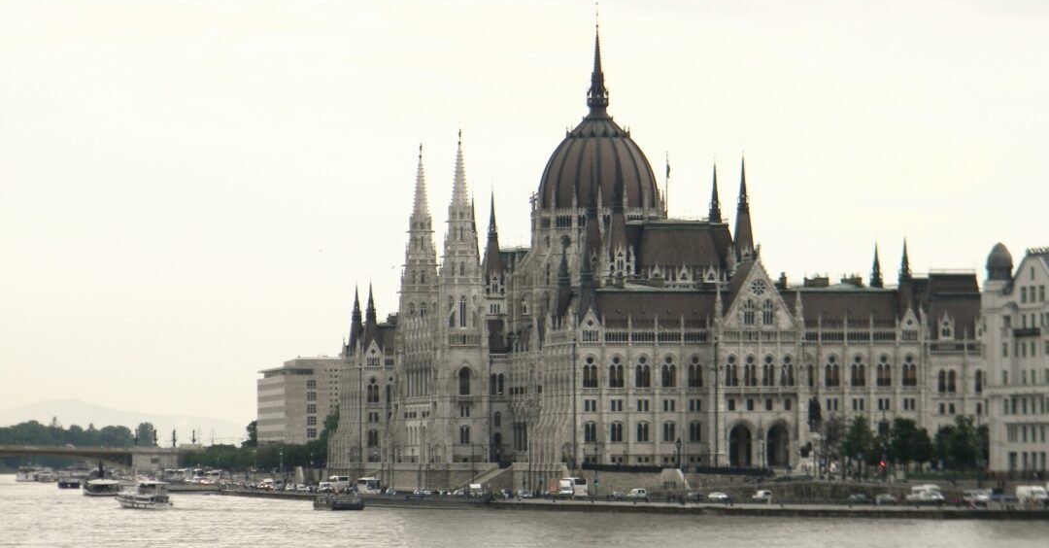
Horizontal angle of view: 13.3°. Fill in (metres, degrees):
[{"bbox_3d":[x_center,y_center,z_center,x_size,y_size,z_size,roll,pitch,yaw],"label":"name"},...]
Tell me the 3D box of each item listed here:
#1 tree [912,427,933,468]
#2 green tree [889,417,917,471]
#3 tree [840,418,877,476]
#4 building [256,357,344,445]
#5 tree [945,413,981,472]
[{"bbox_3d":[70.452,31.349,795.385,4.300,8.430,4.300,0,-2,0],"label":"tree"},{"bbox_3d":[66.843,30.417,792.422,5.600,10.200,5.600,0,-2,0],"label":"green tree"},{"bbox_3d":[57.833,30.178,777.418,6.500,10.680,6.500,0,-2,0],"label":"tree"},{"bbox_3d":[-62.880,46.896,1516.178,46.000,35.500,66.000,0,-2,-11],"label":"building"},{"bbox_3d":[77.312,30.288,792.427,6.300,10.630,6.300,0,-2,0],"label":"tree"}]

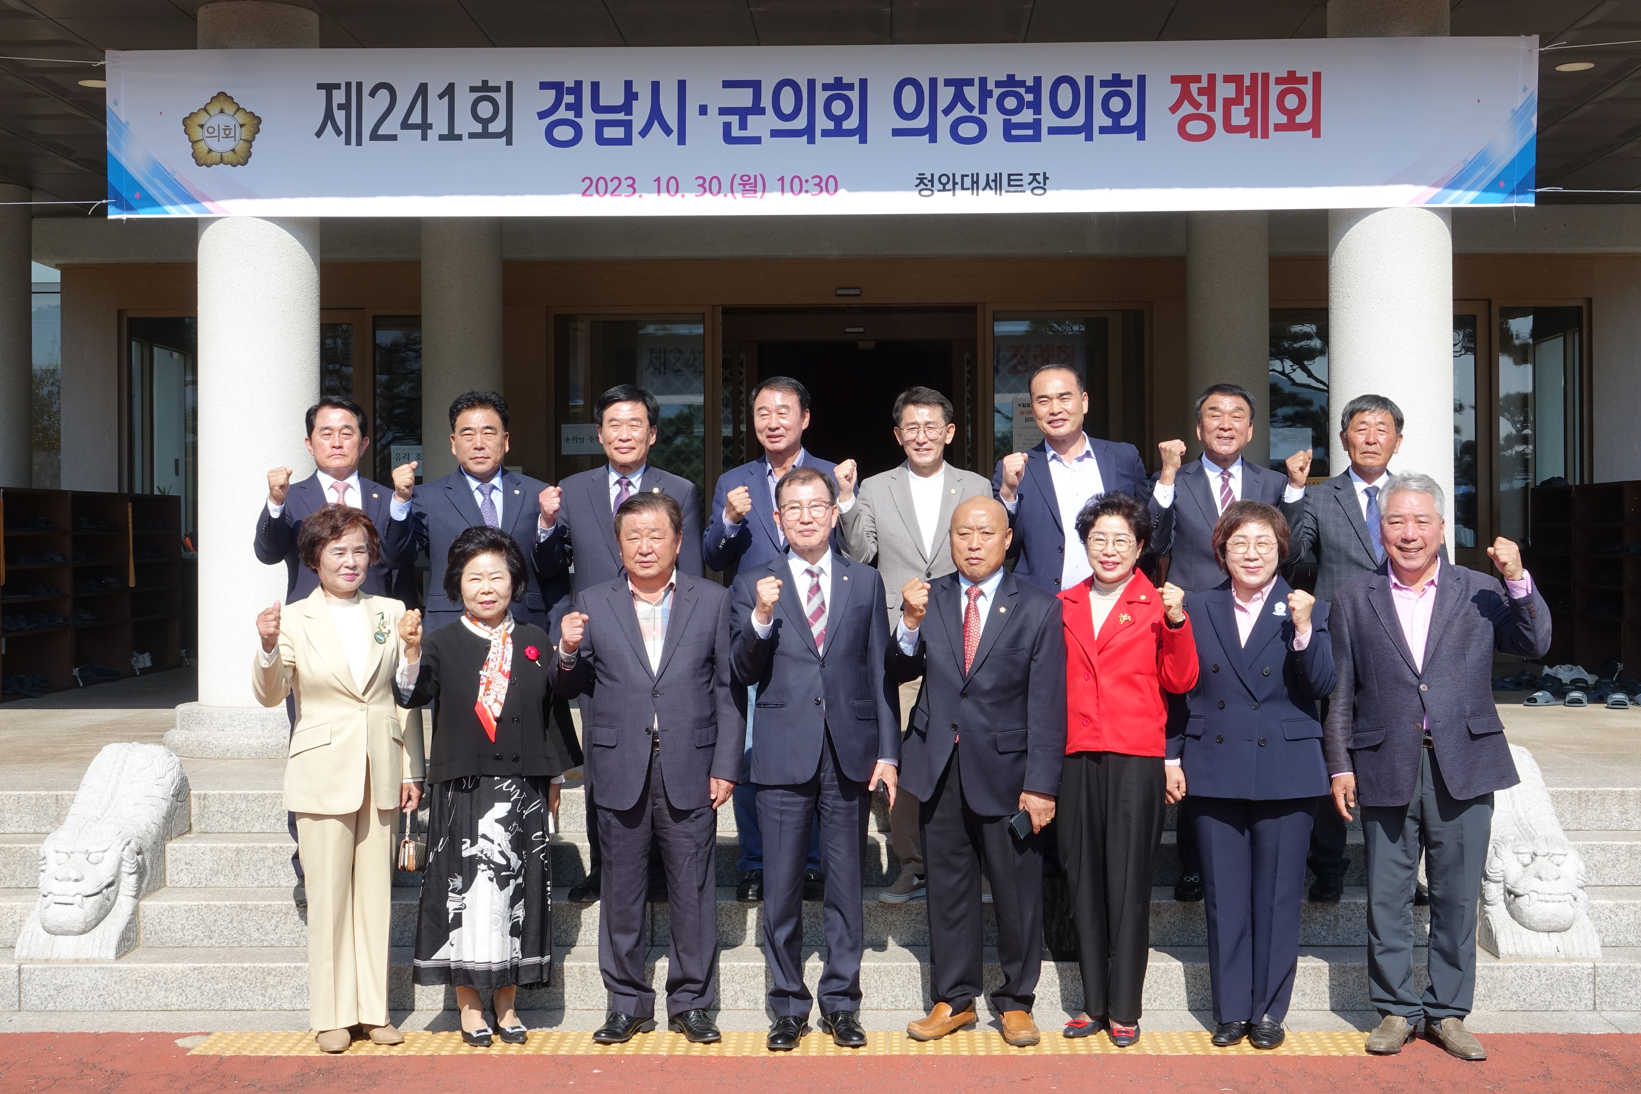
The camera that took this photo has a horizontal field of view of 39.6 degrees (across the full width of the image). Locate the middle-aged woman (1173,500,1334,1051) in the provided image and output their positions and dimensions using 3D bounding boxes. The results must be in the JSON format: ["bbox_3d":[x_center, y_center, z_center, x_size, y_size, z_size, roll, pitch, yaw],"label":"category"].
[{"bbox_3d":[1.295,0.661,6.820,0.483,1.600,0.370,0,0,3],"label":"middle-aged woman"}]

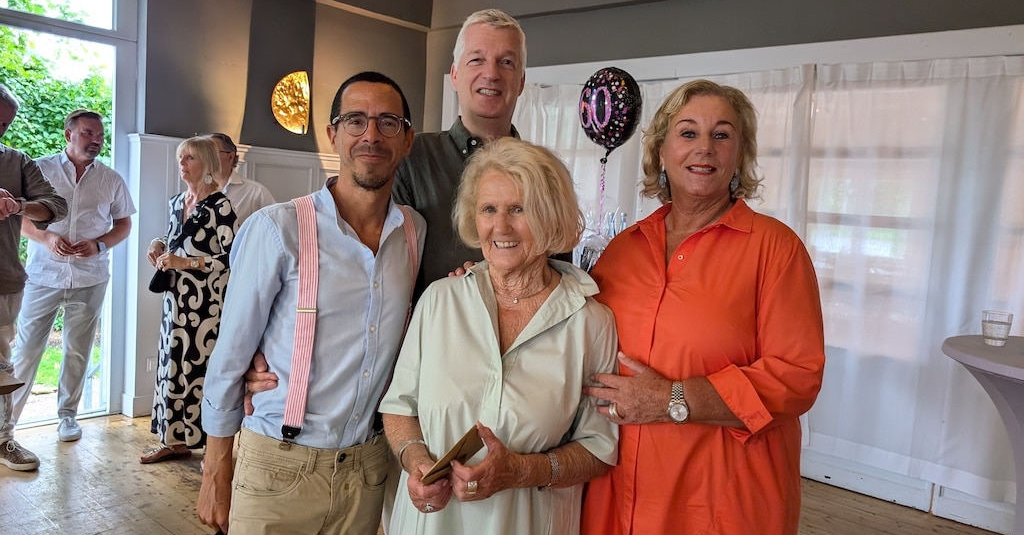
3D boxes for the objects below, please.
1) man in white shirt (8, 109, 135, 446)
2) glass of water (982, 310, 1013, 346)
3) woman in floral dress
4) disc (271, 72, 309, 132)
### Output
[{"bbox_3d":[-2.428,0.035,3.892,0.600,1.800,0.400,1,6,-26],"label":"man in white shirt"},{"bbox_3d":[1.513,0.189,2.215,0.081,0.099,0.081,4,6,0],"label":"glass of water"},{"bbox_3d":[-1.724,0.154,3.771,0.460,1.680,0.430,8,7,38],"label":"woman in floral dress"},{"bbox_3d":[-1.483,-1.105,4.760,0.110,0.420,0.260,9,8,43],"label":"disc"}]

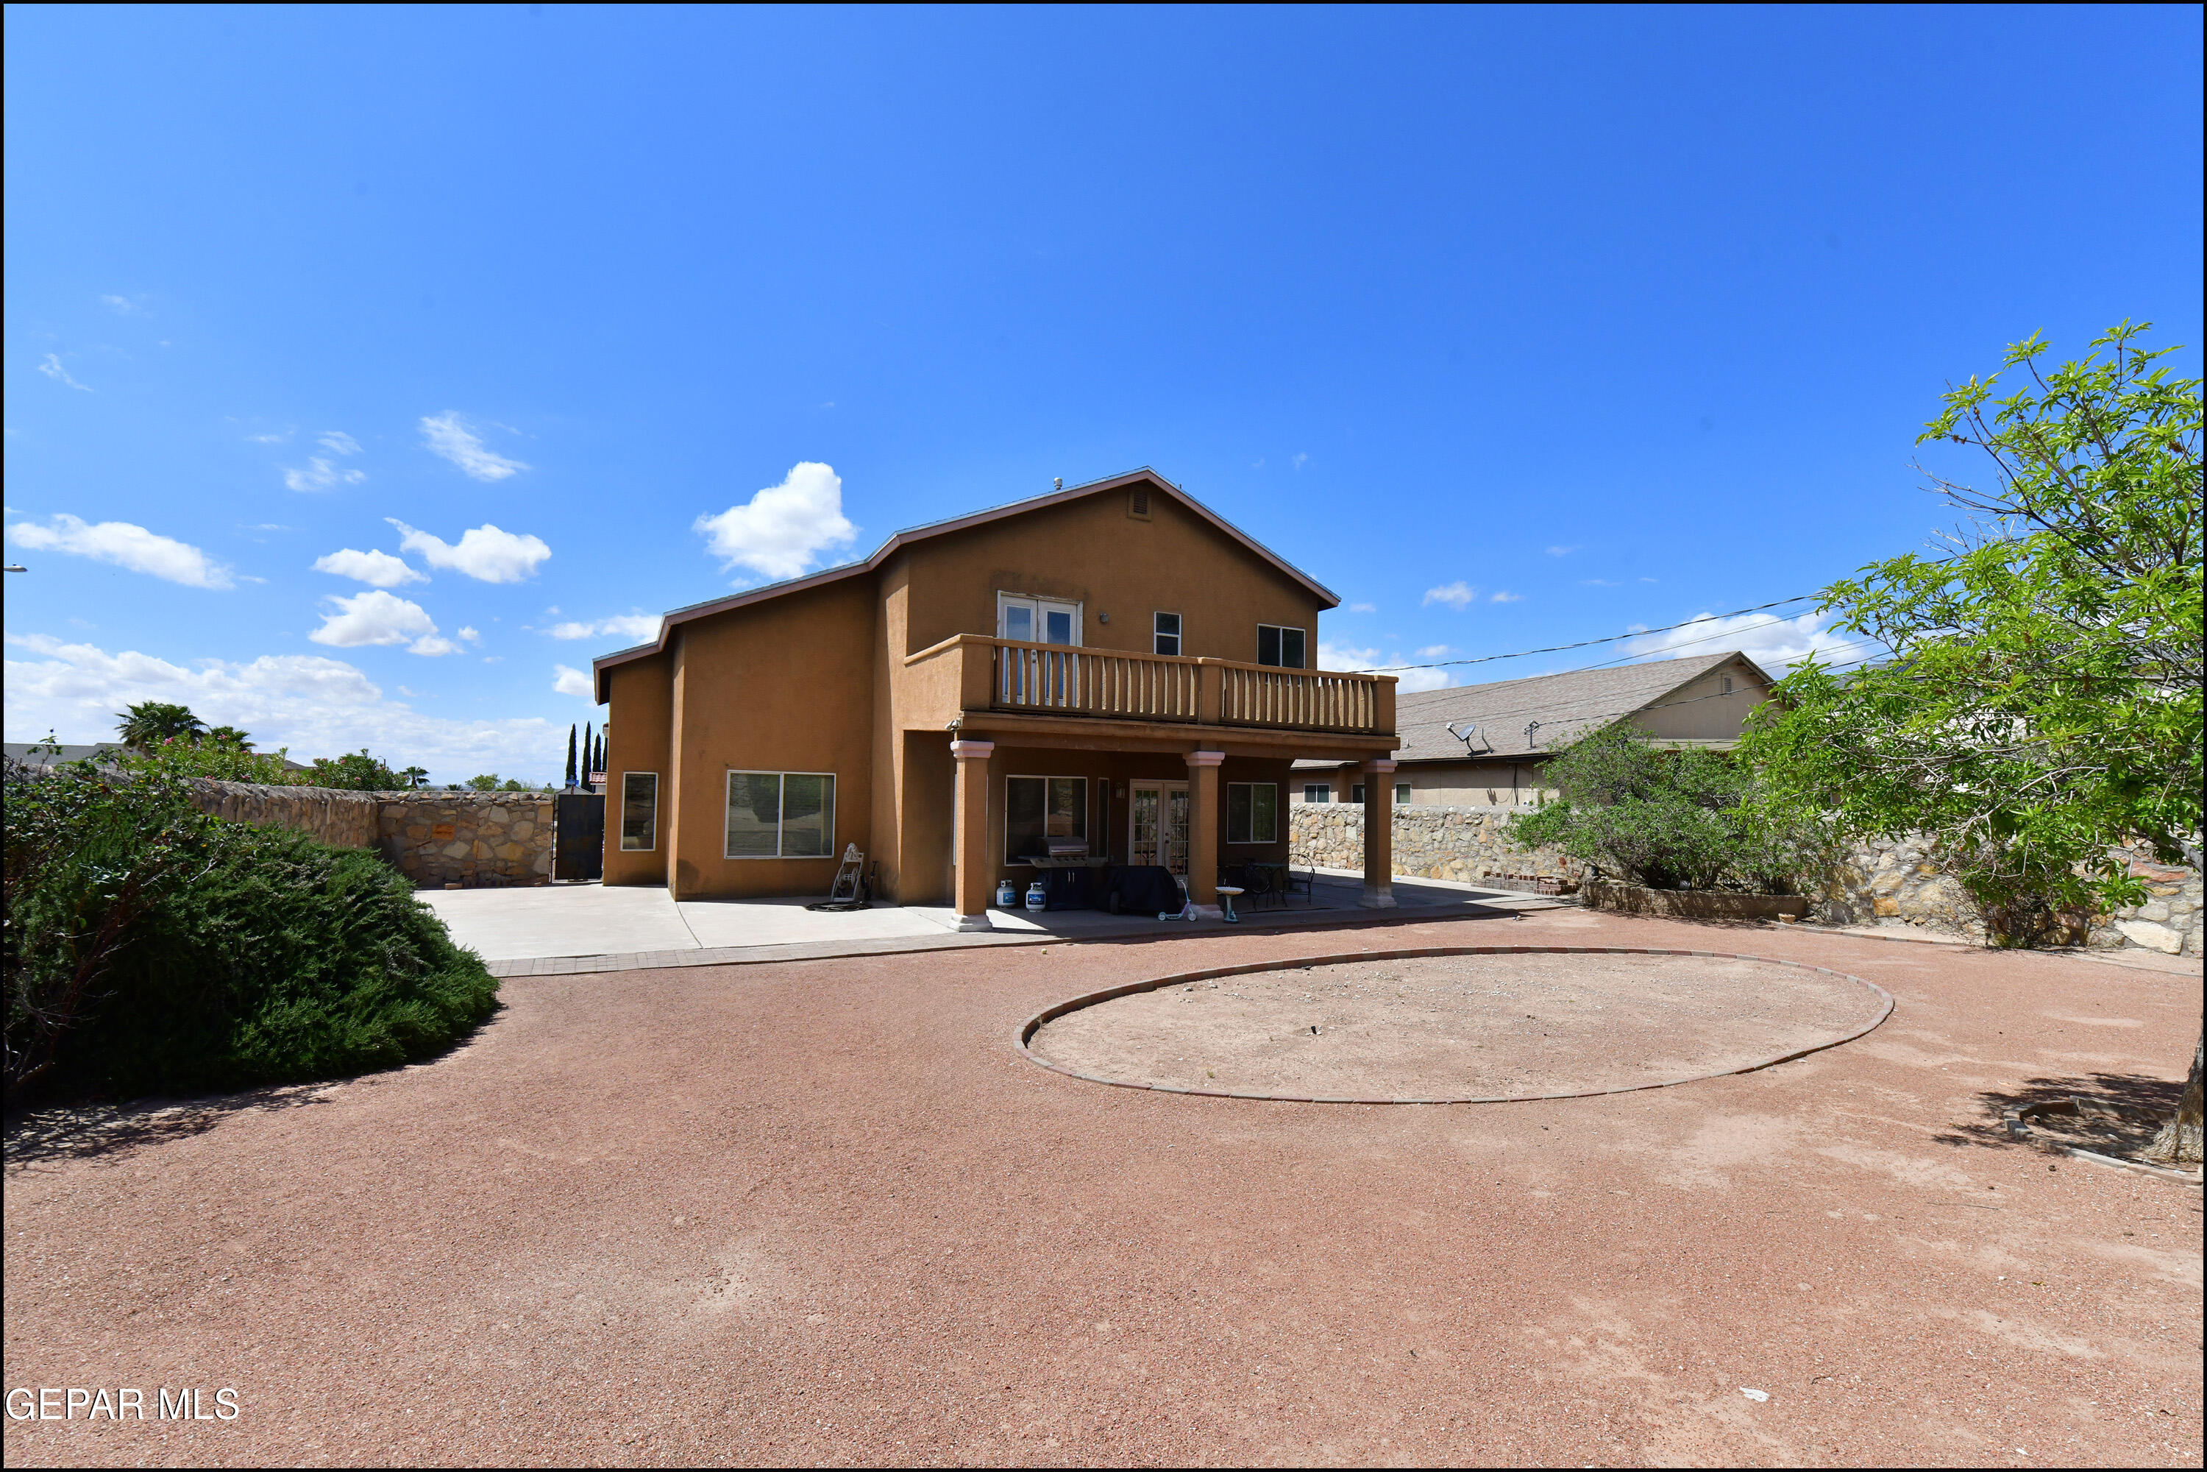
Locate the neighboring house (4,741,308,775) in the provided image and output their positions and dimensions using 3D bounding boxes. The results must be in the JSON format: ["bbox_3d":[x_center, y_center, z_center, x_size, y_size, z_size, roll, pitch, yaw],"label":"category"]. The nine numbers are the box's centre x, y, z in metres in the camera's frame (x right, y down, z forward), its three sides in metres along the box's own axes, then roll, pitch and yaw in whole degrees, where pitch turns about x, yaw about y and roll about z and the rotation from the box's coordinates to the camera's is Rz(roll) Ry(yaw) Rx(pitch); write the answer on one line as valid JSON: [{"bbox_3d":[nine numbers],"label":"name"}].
[{"bbox_3d":[-45.981,2.700,45.439,15.000,4.600,11.000,3,-5,-29],"label":"neighboring house"}]

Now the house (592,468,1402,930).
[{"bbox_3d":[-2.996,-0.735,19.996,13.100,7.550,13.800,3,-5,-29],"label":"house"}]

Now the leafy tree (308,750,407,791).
[{"bbox_3d":[-16.796,1.617,22.100,2.000,2.750,2.000,3,-5,-29],"label":"leafy tree"}]

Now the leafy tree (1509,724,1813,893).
[{"bbox_3d":[9.621,1.256,16.956,3.200,2.850,4.800,3,-5,-29],"label":"leafy tree"}]

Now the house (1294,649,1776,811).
[{"bbox_3d":[12.327,1.220,32.493,15.000,5.750,17.000,3,-5,-29],"label":"house"}]

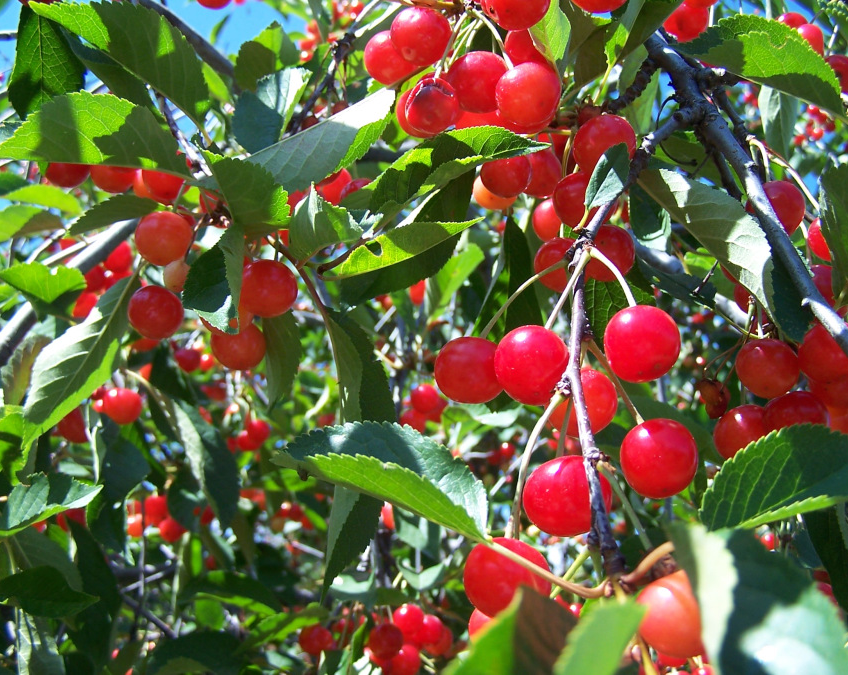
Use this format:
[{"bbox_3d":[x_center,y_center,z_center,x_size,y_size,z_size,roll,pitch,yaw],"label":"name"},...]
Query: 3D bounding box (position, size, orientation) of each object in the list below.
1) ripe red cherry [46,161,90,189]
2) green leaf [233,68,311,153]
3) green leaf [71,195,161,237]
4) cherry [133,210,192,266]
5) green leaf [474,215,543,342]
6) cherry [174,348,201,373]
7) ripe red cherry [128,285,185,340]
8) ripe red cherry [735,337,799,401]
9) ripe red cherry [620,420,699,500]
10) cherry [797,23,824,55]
[{"bbox_3d":[-0.159,-0.077,0.441,0.021,0.020,0.021,0,-18,0],"label":"ripe red cherry"},{"bbox_3d":[-0.063,-0.093,0.410,0.032,0.047,0.014,27,-9,28],"label":"green leaf"},{"bbox_3d":[-0.118,-0.046,0.380,0.043,0.009,0.023,-18,-39,-4],"label":"green leaf"},{"bbox_3d":[-0.095,-0.036,0.360,0.021,0.020,0.021,0,-25,0],"label":"cherry"},{"bbox_3d":[0.030,-0.009,0.375,0.033,0.077,0.012,3,-9,-11],"label":"green leaf"},{"bbox_3d":[-0.184,0.017,0.768,0.021,0.020,0.021,0,-33,0],"label":"cherry"},{"bbox_3d":[-0.102,-0.009,0.375,0.021,0.020,0.021,0,-17,0],"label":"ripe red cherry"},{"bbox_3d":[0.113,0.010,0.325,0.021,0.020,0.021,0,-25,0],"label":"ripe red cherry"},{"bbox_3d":[0.063,0.032,0.263,0.021,0.021,0.021,0,-15,0],"label":"ripe red cherry"},{"bbox_3d":[0.238,-0.182,0.607,0.020,0.020,0.020,0,-15,0],"label":"cherry"}]

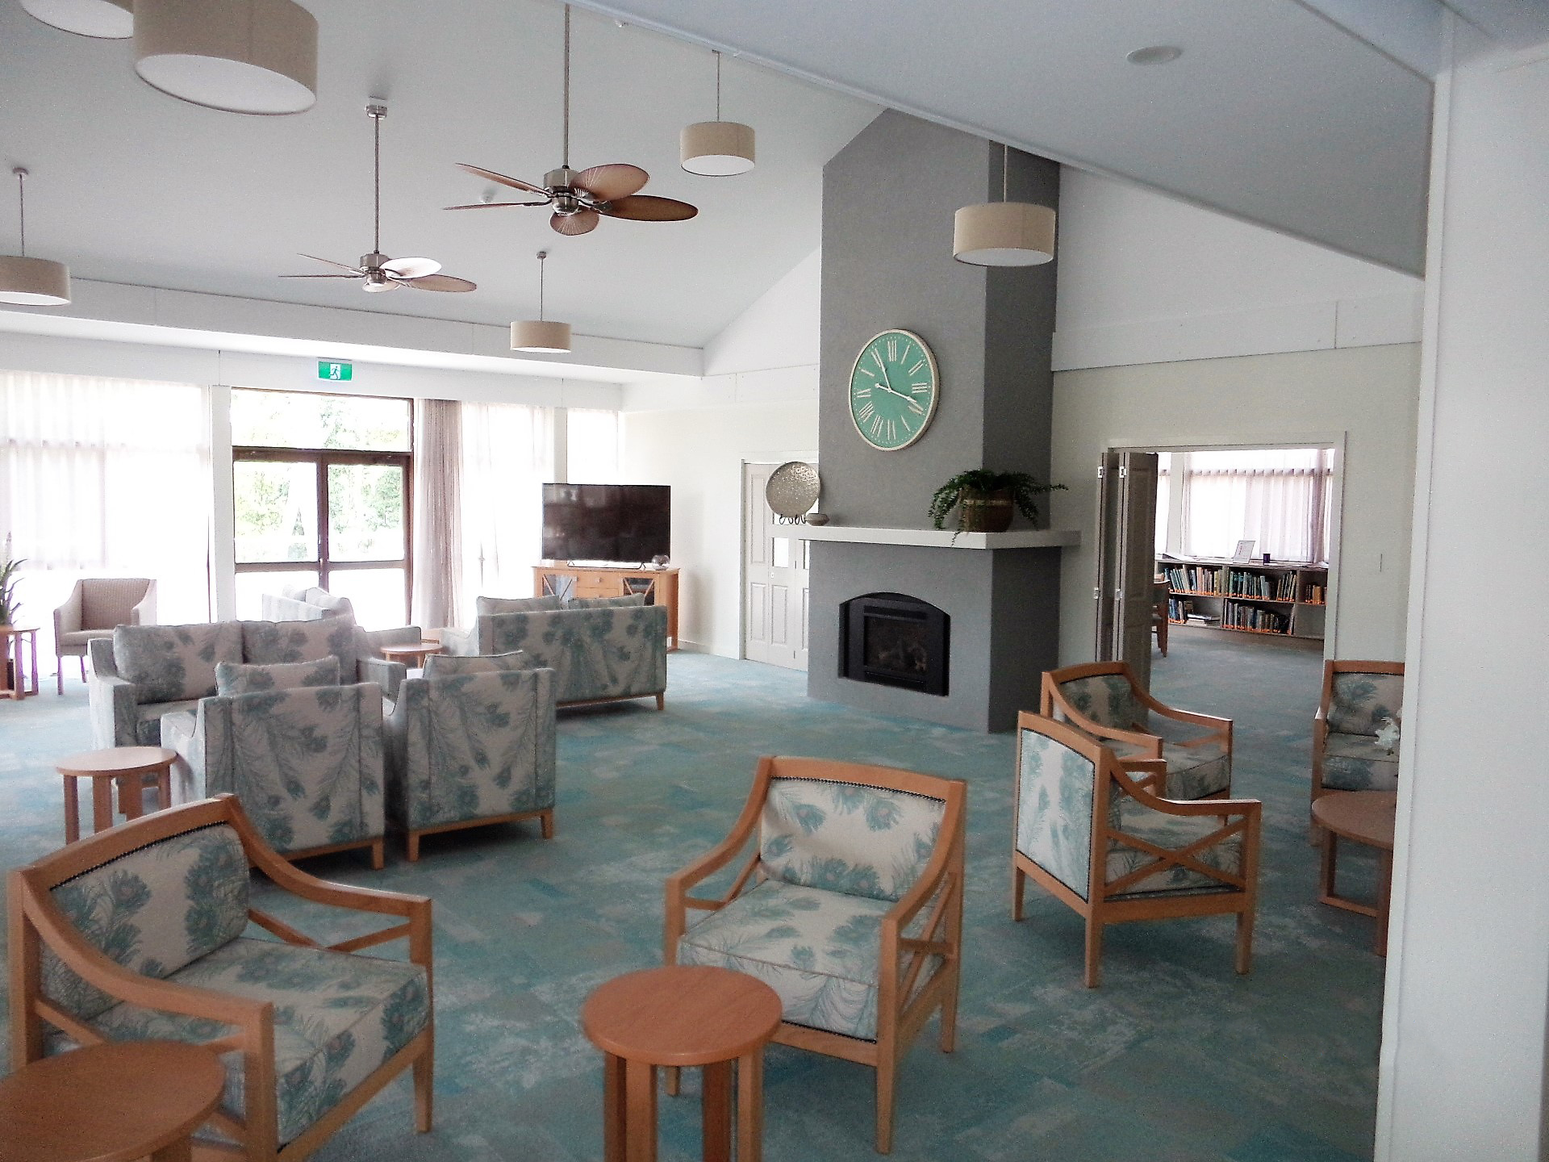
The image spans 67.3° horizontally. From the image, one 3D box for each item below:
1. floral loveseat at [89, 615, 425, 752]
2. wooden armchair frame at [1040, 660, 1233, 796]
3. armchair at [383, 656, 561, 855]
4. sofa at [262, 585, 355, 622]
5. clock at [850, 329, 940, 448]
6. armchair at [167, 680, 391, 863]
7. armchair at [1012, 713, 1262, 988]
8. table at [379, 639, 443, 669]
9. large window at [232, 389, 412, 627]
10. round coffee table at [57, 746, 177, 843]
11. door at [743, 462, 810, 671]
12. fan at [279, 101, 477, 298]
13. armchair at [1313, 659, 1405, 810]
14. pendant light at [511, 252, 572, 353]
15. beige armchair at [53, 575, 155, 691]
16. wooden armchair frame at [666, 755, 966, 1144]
[{"bbox_3d":[-3.085,0.747,6.888,1.544,0.874,0.784,-3,6,-39],"label":"floral loveseat"},{"bbox_3d":[1.788,0.895,5.763,0.701,0.868,0.653,-3,6,-40],"label":"wooden armchair frame"},{"bbox_3d":[-1.546,0.807,5.761,0.730,0.870,0.800,-2,5,-31],"label":"armchair"},{"bbox_3d":[-3.375,0.518,9.139,0.820,0.880,1.500,-3,6,-40],"label":"sofa"},{"bbox_3d":[0.921,-1.476,8.994,0.060,0.921,0.914,-4,6,-42],"label":"clock"},{"bbox_3d":[-2.318,0.883,5.371,0.742,0.861,0.793,-3,6,-39],"label":"armchair"},{"bbox_3d":[1.338,0.968,4.399,0.660,0.835,0.665,0,4,-13],"label":"armchair"},{"bbox_3d":[-2.592,0.755,8.353,0.450,0.550,0.450,1,4,0],"label":"table"},{"bbox_3d":[-4.264,-0.477,11.168,1.721,2.603,0.106,-4,6,-42],"label":"large window"},{"bbox_3d":[-2.749,1.017,4.887,0.450,0.550,0.450,1,4,0],"label":"round coffee table"},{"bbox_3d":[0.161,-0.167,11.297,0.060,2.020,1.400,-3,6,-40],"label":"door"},{"bbox_3d":[-2.536,-2.489,7.449,1.297,1.147,1.297,-4,6,-42],"label":"fan"},{"bbox_3d":[3.140,0.898,5.915,0.701,0.868,0.653,3,5,28],"label":"armchair"},{"bbox_3d":[-1.919,-2.331,9.645,0.501,0.771,0.501,1,5,0],"label":"pendant light"},{"bbox_3d":[-5.538,0.456,9.678,0.640,0.860,0.660,0,5,-15],"label":"beige armchair"},{"bbox_3d":[0.136,1.026,3.406,0.665,0.835,0.660,3,5,25],"label":"wooden armchair frame"}]

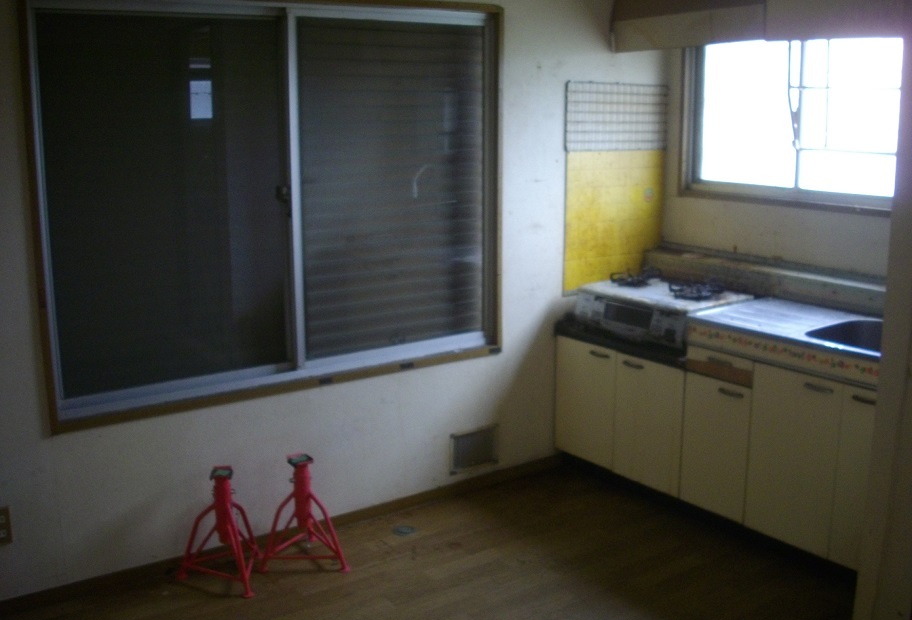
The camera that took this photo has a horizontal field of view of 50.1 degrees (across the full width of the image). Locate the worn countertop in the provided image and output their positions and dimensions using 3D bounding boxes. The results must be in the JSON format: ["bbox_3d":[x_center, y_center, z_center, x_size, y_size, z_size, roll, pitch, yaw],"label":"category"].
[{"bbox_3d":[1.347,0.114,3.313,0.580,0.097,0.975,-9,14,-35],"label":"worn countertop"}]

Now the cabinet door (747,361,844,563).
[{"bbox_3d":[1.168,0.513,3.385,0.022,0.610,0.338,-9,15,-36],"label":"cabinet door"}]

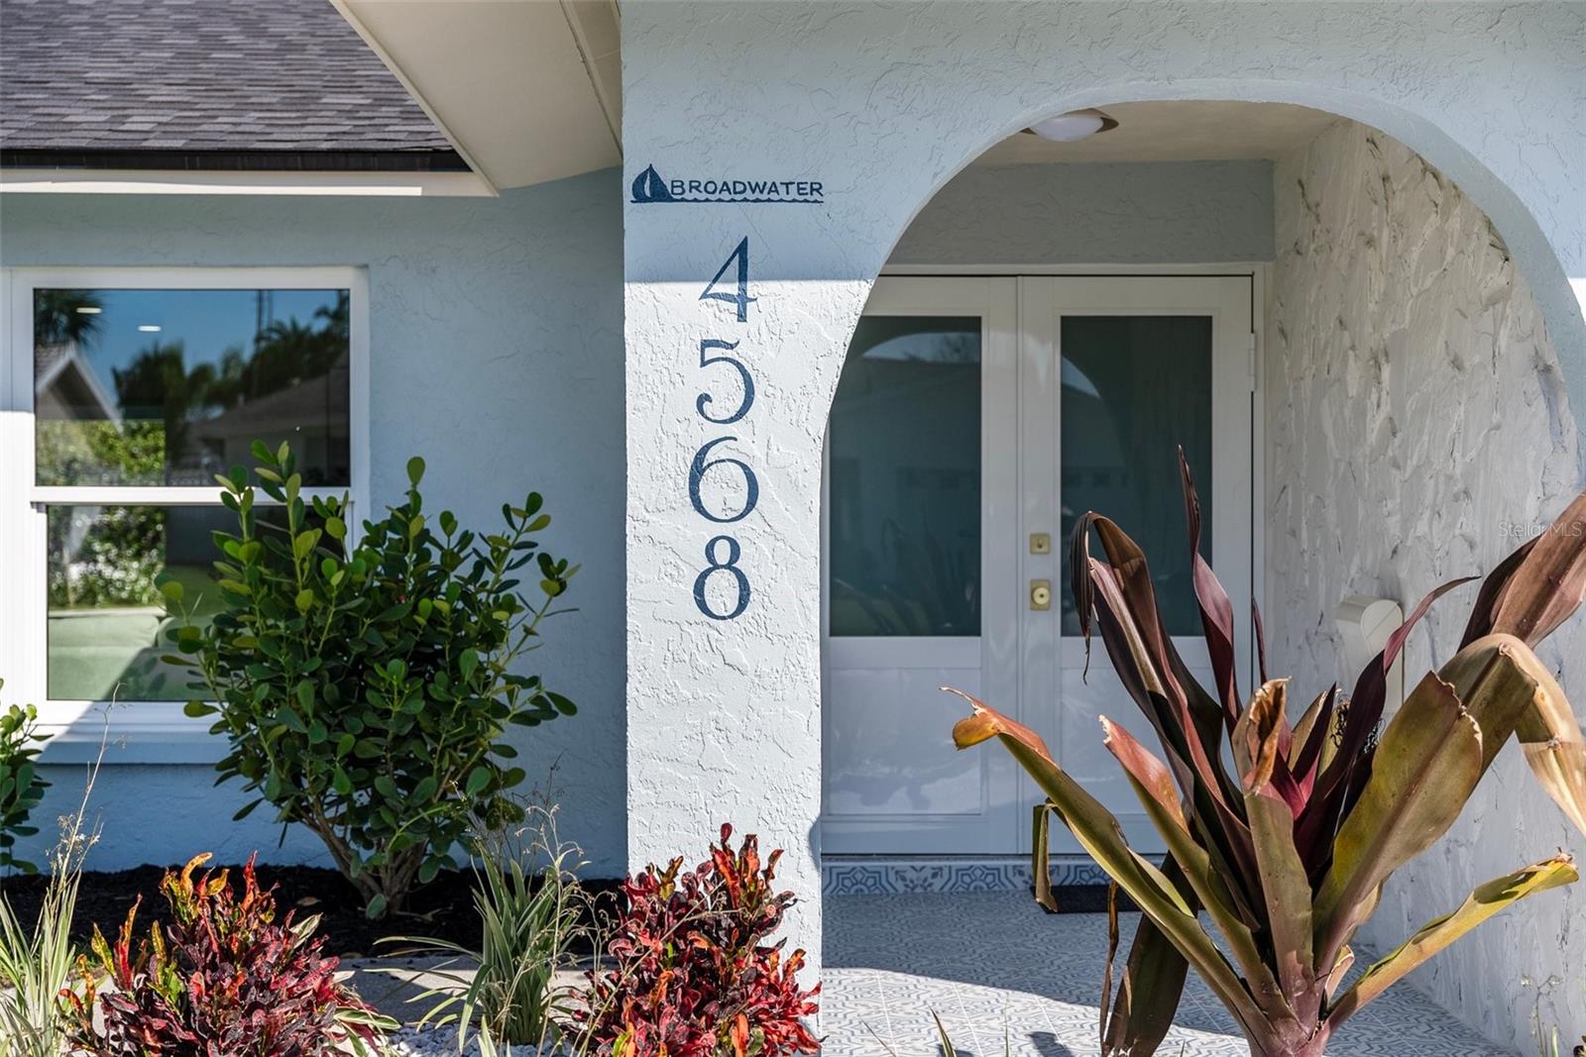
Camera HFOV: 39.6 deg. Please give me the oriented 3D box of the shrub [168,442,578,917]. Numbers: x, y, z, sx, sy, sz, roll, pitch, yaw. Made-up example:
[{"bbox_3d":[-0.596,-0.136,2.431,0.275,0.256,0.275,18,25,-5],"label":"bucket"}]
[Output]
[{"bbox_3d":[-1.325,0.475,6.950,1.280,1.490,1.180,0,1,-1],"label":"shrub"}]

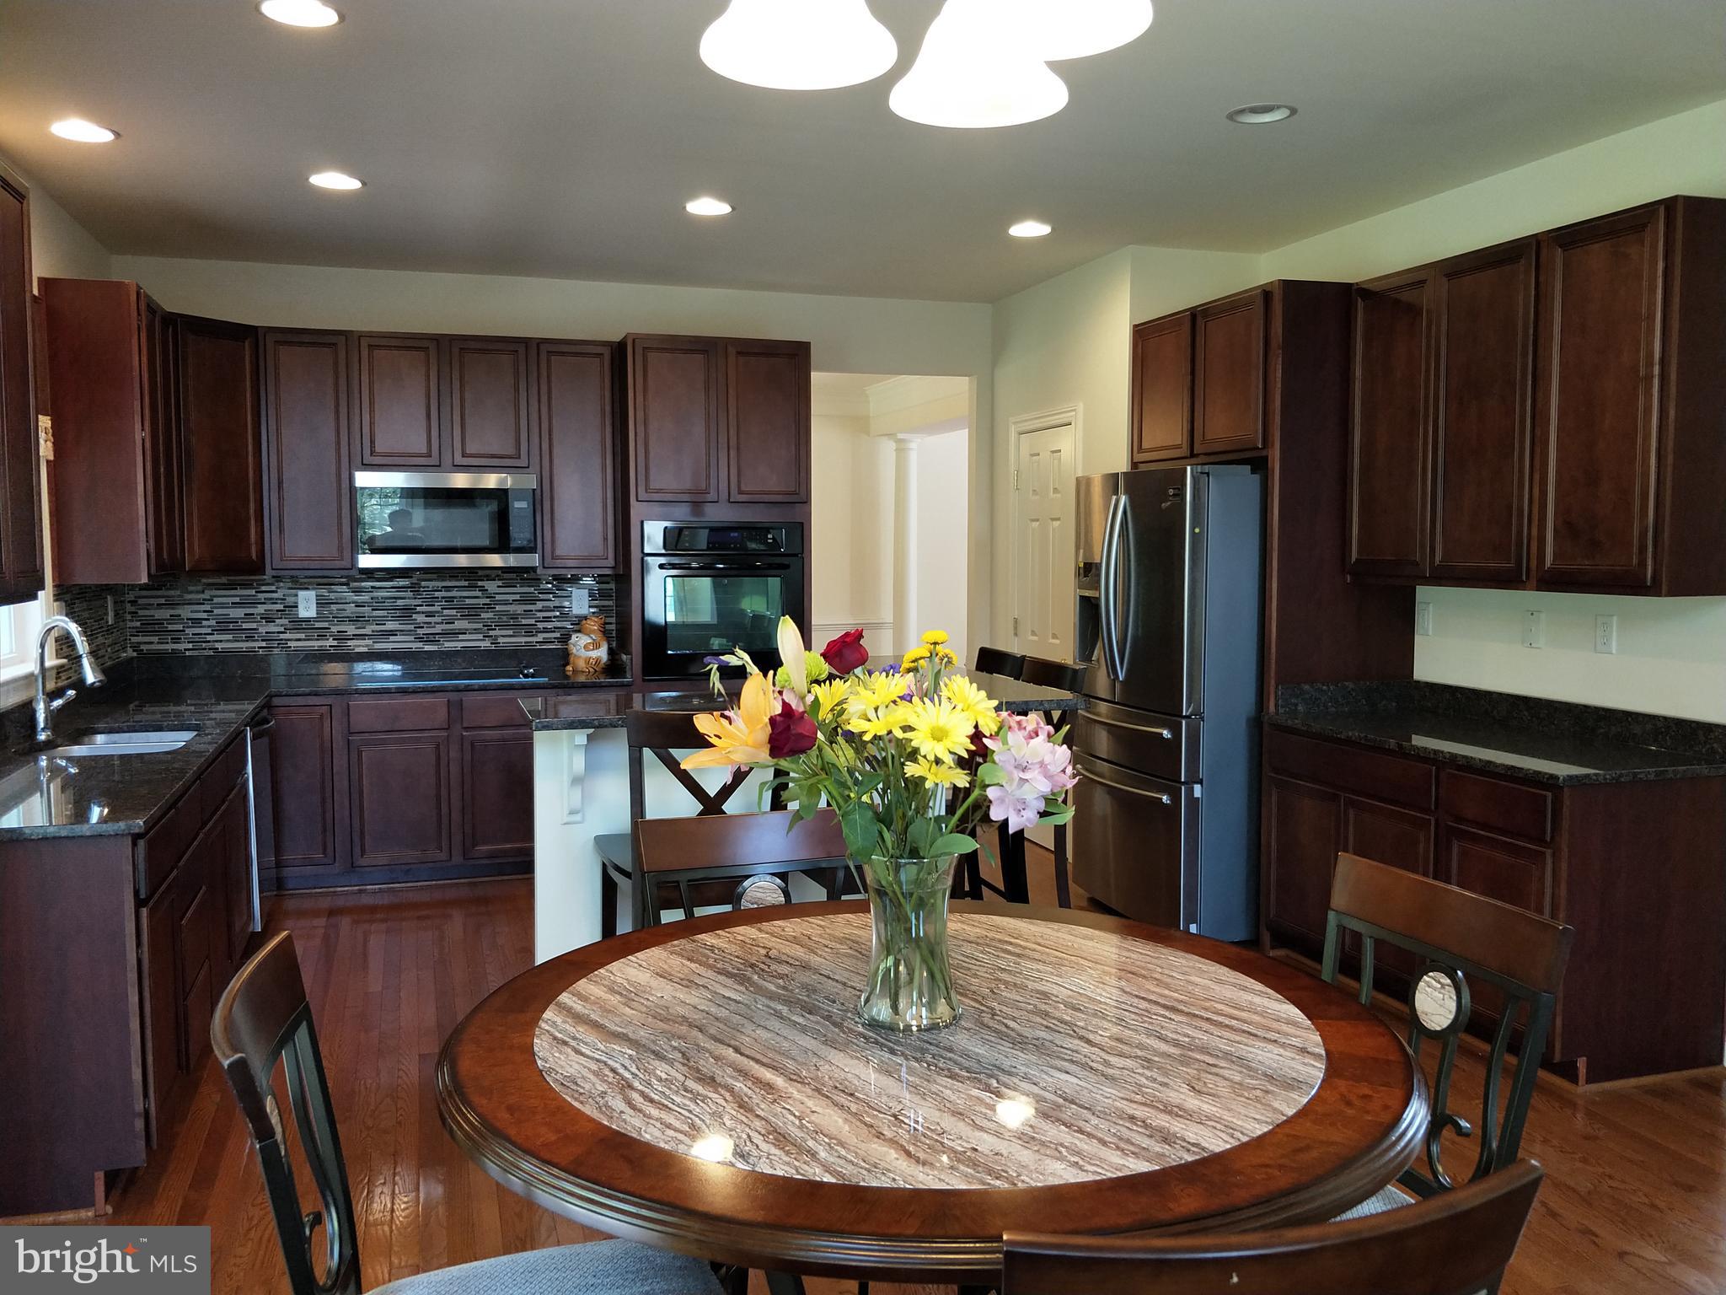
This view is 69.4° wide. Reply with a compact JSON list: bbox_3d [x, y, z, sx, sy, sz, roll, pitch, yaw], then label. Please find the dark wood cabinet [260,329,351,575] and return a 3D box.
[{"bbox_3d":[-2.471,-0.863,5.573,0.384,1.072,0.330,-2,5,-20],"label":"dark wood cabinet"}]

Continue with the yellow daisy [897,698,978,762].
[{"bbox_3d":[0.114,0.125,1.910,0.115,0.100,0.055,-1,5,-3],"label":"yellow daisy"}]

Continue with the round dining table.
[{"bbox_3d":[0.080,0.922,1.711,1.210,0.925,1.210,-2,5,-20],"label":"round dining table"}]

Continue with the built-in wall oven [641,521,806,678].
[{"bbox_3d":[-0.725,-0.247,6.027,0.759,0.705,0.590,-2,5,-20],"label":"built-in wall oven"}]

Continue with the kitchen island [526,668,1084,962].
[{"bbox_3d":[-0.301,0.650,3.832,1.475,1.100,1.260,-2,5,-20],"label":"kitchen island"}]

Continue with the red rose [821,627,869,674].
[{"bbox_3d":[-0.029,0.005,2.000,0.076,0.078,0.076,0,5,0],"label":"red rose"}]

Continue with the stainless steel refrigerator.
[{"bbox_3d":[1.419,0.197,5.050,0.870,1.800,0.880,-2,6,-19],"label":"stainless steel refrigerator"}]

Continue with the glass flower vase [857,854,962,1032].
[{"bbox_3d":[0.078,0.481,2.056,0.168,0.262,0.168,0,5,0],"label":"glass flower vase"}]

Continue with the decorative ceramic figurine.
[{"bbox_3d":[-1.292,-0.020,5.893,0.170,0.280,0.170,-5,7,-42],"label":"decorative ceramic figurine"}]

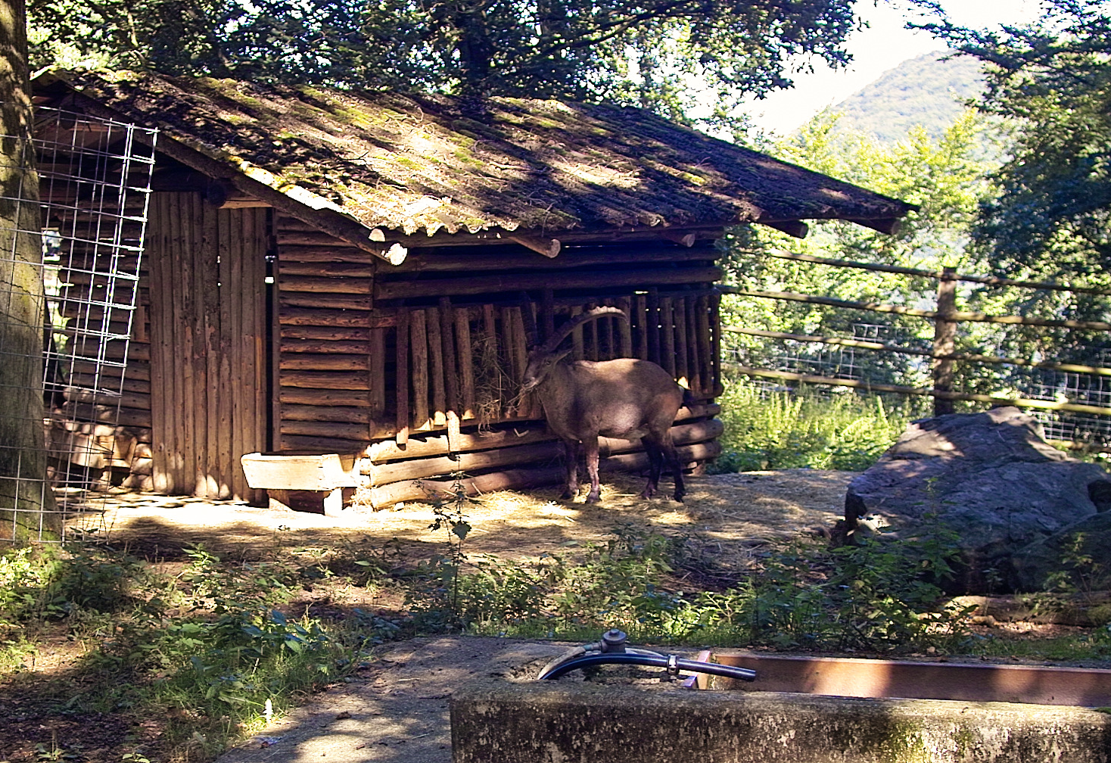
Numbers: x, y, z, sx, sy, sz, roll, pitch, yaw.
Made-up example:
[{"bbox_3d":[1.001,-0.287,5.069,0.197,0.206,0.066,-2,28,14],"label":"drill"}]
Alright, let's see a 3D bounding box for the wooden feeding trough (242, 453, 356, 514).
[{"bbox_3d":[-1.590,0.623,13.495,0.610,0.360,0.400,2,5,23],"label":"wooden feeding trough"}]

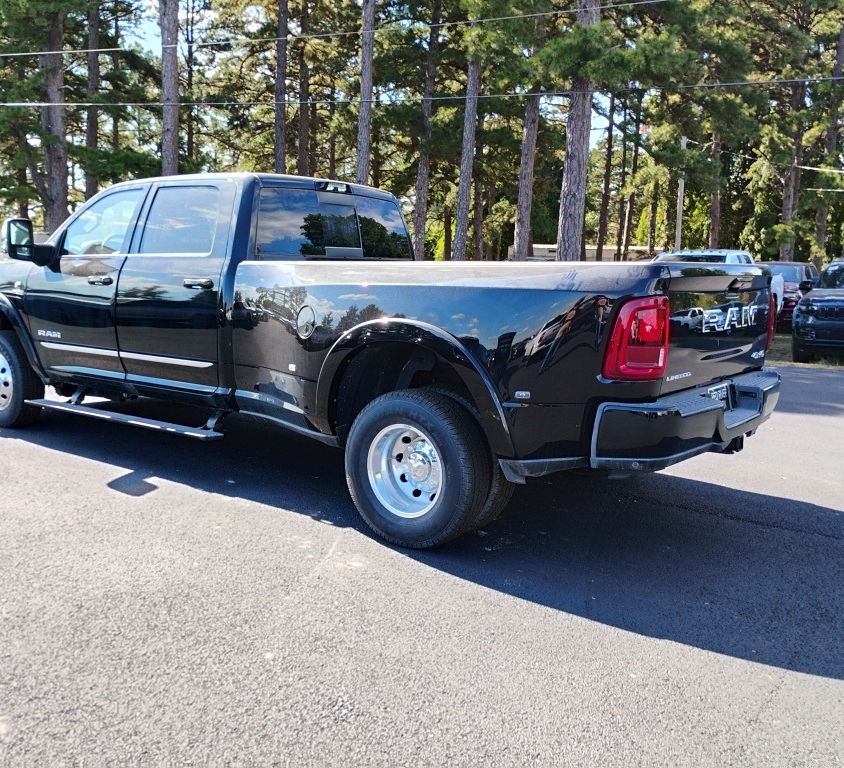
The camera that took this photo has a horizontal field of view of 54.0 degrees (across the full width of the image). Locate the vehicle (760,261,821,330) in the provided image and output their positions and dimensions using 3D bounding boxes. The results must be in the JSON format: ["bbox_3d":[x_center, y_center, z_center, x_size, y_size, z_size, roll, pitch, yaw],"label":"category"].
[{"bbox_3d":[10.613,-2.546,23.821,2.020,1.850,5.400,7,10,36],"label":"vehicle"}]

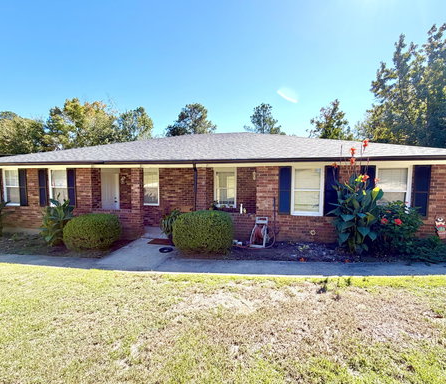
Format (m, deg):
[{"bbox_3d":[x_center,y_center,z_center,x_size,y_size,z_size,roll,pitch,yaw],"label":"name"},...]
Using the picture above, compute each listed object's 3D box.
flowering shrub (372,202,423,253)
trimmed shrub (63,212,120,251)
[{"bbox_3d":[4.255,0.787,5.121,1.020,1.160,0.950,1,4,11],"label":"flowering shrub"},{"bbox_3d":[-4.049,1.115,6.599,1.650,0.950,1.250,1,4,11],"label":"trimmed shrub"}]

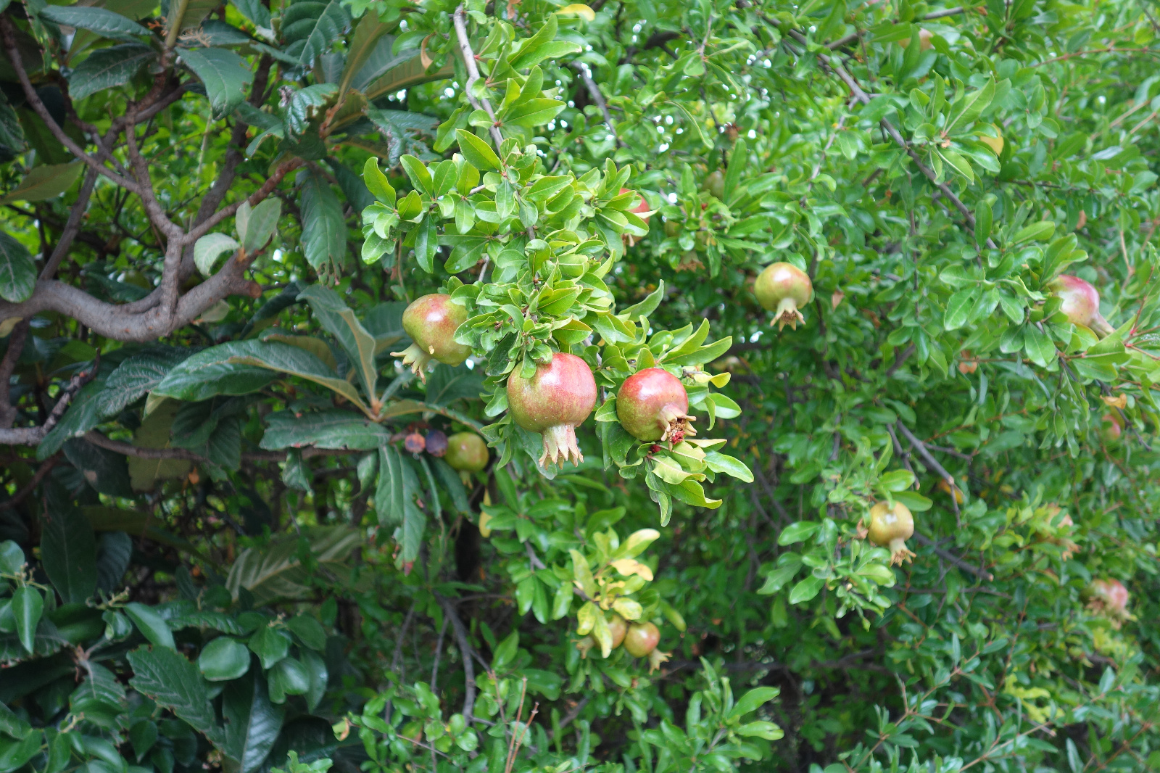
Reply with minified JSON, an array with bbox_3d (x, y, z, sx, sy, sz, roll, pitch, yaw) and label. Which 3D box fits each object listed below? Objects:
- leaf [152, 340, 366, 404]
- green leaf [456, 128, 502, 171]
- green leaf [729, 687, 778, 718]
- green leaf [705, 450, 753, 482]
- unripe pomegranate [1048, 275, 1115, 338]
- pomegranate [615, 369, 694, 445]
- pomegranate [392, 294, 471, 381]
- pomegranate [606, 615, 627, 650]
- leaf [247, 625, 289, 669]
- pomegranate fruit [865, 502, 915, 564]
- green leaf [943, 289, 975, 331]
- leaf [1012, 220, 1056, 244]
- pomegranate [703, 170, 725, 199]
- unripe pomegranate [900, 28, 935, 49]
[{"bbox_3d":[-0.341,-0.014,1.500,0.235,0.075,0.085,0,0,-9],"label":"leaf"},{"bbox_3d":[-0.093,-0.217,1.300,0.026,0.058,0.009,-49,0,-32],"label":"green leaf"},{"bbox_3d":[0.185,0.334,1.500,0.062,0.022,0.012,-27,-25,6],"label":"green leaf"},{"bbox_3d":[0.131,0.070,1.250,0.051,0.020,0.011,24,-28,11],"label":"green leaf"},{"bbox_3d":[0.565,-0.091,1.600,0.092,0.055,0.055,43,0,12],"label":"unripe pomegranate"},{"bbox_3d":[0.070,0.020,1.290,0.068,0.068,0.081,-33,44,-23],"label":"pomegranate"},{"bbox_3d":[-0.136,-0.047,1.320,0.069,0.083,0.069,36,-21,0],"label":"pomegranate"},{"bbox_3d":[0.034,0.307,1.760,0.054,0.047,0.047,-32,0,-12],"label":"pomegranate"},{"bbox_3d":[-0.330,0.275,1.500,0.044,0.050,0.014,6,-20,2],"label":"leaf"},{"bbox_3d":[0.408,0.189,1.850,0.064,0.083,0.064,-13,-12,0],"label":"pomegranate fruit"},{"bbox_3d":[0.428,-0.087,1.600,0.028,0.060,0.011,35,-9,9],"label":"green leaf"},{"bbox_3d":[0.528,-0.178,1.650,0.054,0.022,0.009,-27,-47,12],"label":"leaf"},{"bbox_3d":[0.183,-0.270,1.900,0.034,0.042,0.034,0,0,0],"label":"pomegranate"},{"bbox_3d":[0.511,-0.520,2.150,0.058,0.058,0.058,0,0,0],"label":"unripe pomegranate"}]

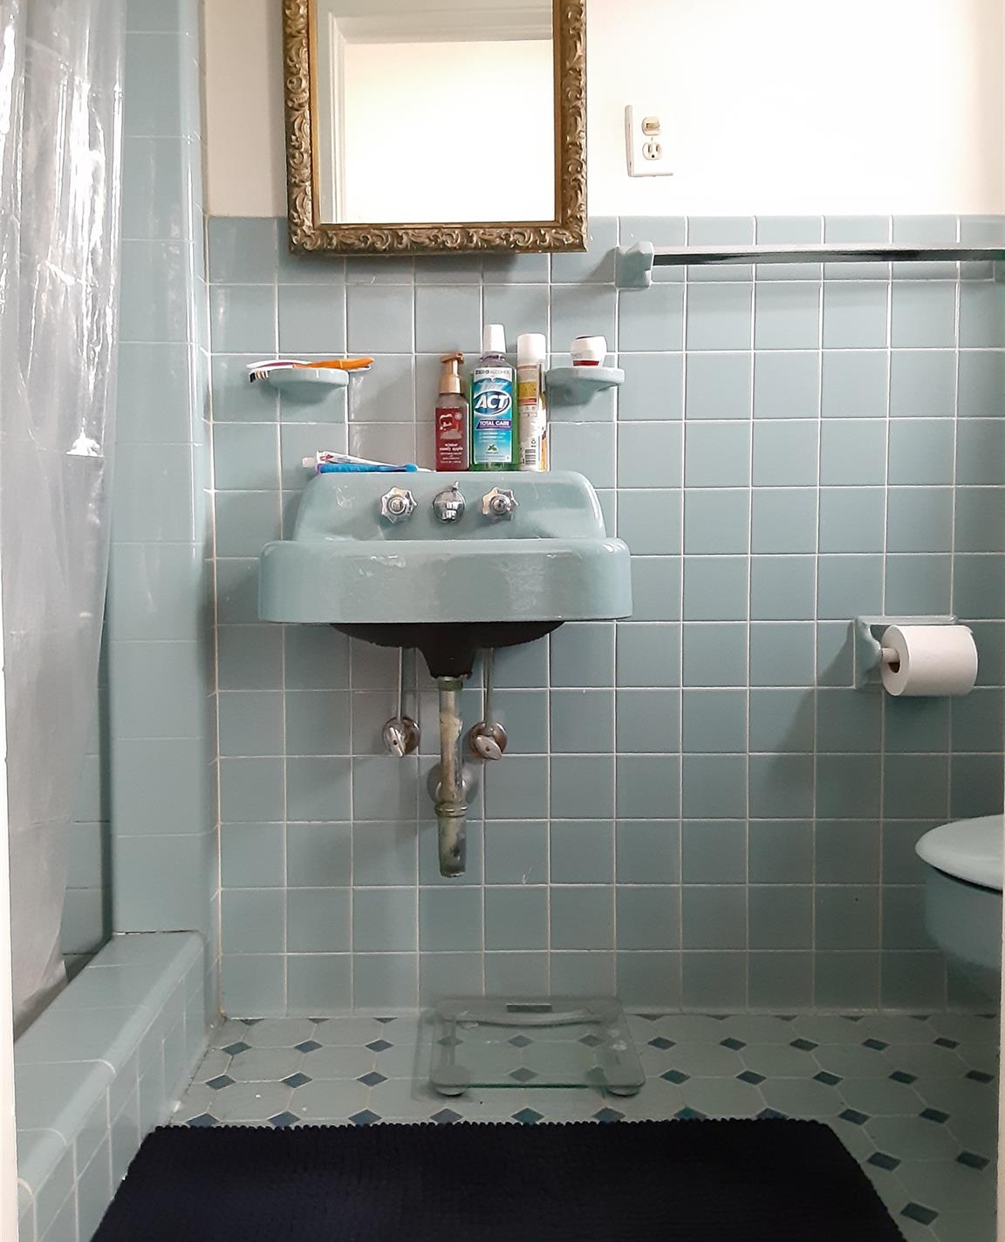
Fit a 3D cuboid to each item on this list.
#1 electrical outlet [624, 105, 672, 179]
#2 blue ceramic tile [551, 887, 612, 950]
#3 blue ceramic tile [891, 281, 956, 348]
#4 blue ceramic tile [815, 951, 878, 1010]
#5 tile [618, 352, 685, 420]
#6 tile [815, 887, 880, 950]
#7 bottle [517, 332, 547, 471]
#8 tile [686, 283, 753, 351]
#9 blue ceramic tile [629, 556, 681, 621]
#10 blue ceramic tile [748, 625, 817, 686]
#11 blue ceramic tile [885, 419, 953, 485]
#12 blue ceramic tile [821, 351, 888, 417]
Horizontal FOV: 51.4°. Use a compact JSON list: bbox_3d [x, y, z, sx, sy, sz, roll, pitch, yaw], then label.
[{"bbox_3d":[0.237,-0.770,1.673,0.070,0.114,0.009,-3,3,1],"label":"electrical outlet"},{"bbox_3d":[0.131,0.496,1.751,0.108,0.108,0.010,0,3,0],"label":"blue ceramic tile"},{"bbox_3d":[0.678,-0.494,1.685,0.108,0.108,0.009,0,3,0],"label":"blue ceramic tile"},{"bbox_3d":[0.579,0.604,1.752,0.108,0.098,0.010,0,3,0],"label":"blue ceramic tile"},{"bbox_3d":[0.242,-0.381,1.704,0.108,0.108,0.010,0,3,0],"label":"tile"},{"bbox_3d":[0.571,0.493,1.742,0.107,0.107,0.010,0,3,0],"label":"tile"},{"bbox_3d":[0.048,-0.345,1.664,0.046,0.221,0.046,0,3,0],"label":"bottle"},{"bbox_3d":[0.347,-0.490,1.687,0.107,0.107,0.010,0,3,0],"label":"tile"},{"bbox_3d":[0.240,-0.053,1.712,0.108,0.108,0.009,0,3,1],"label":"blue ceramic tile"},{"bbox_3d":[0.460,0.056,1.726,0.108,0.108,0.009,0,3,0],"label":"blue ceramic tile"},{"bbox_3d":[0.678,-0.274,1.694,0.108,0.108,0.009,0,3,1],"label":"blue ceramic tile"},{"bbox_3d":[0.569,-0.383,1.689,0.108,0.108,0.009,0,3,1],"label":"blue ceramic tile"}]

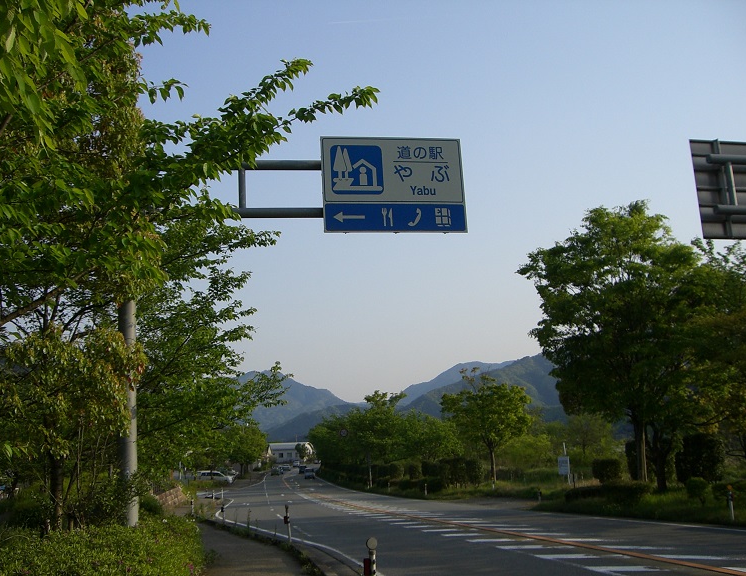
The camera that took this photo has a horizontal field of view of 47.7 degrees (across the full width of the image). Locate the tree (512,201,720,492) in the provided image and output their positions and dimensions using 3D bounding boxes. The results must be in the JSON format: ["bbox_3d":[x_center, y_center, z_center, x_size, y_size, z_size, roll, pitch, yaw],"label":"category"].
[{"bbox_3d":[10.694,2.235,36.281,8.500,12.370,8.000,-2,-12,0],"label":"tree"}]

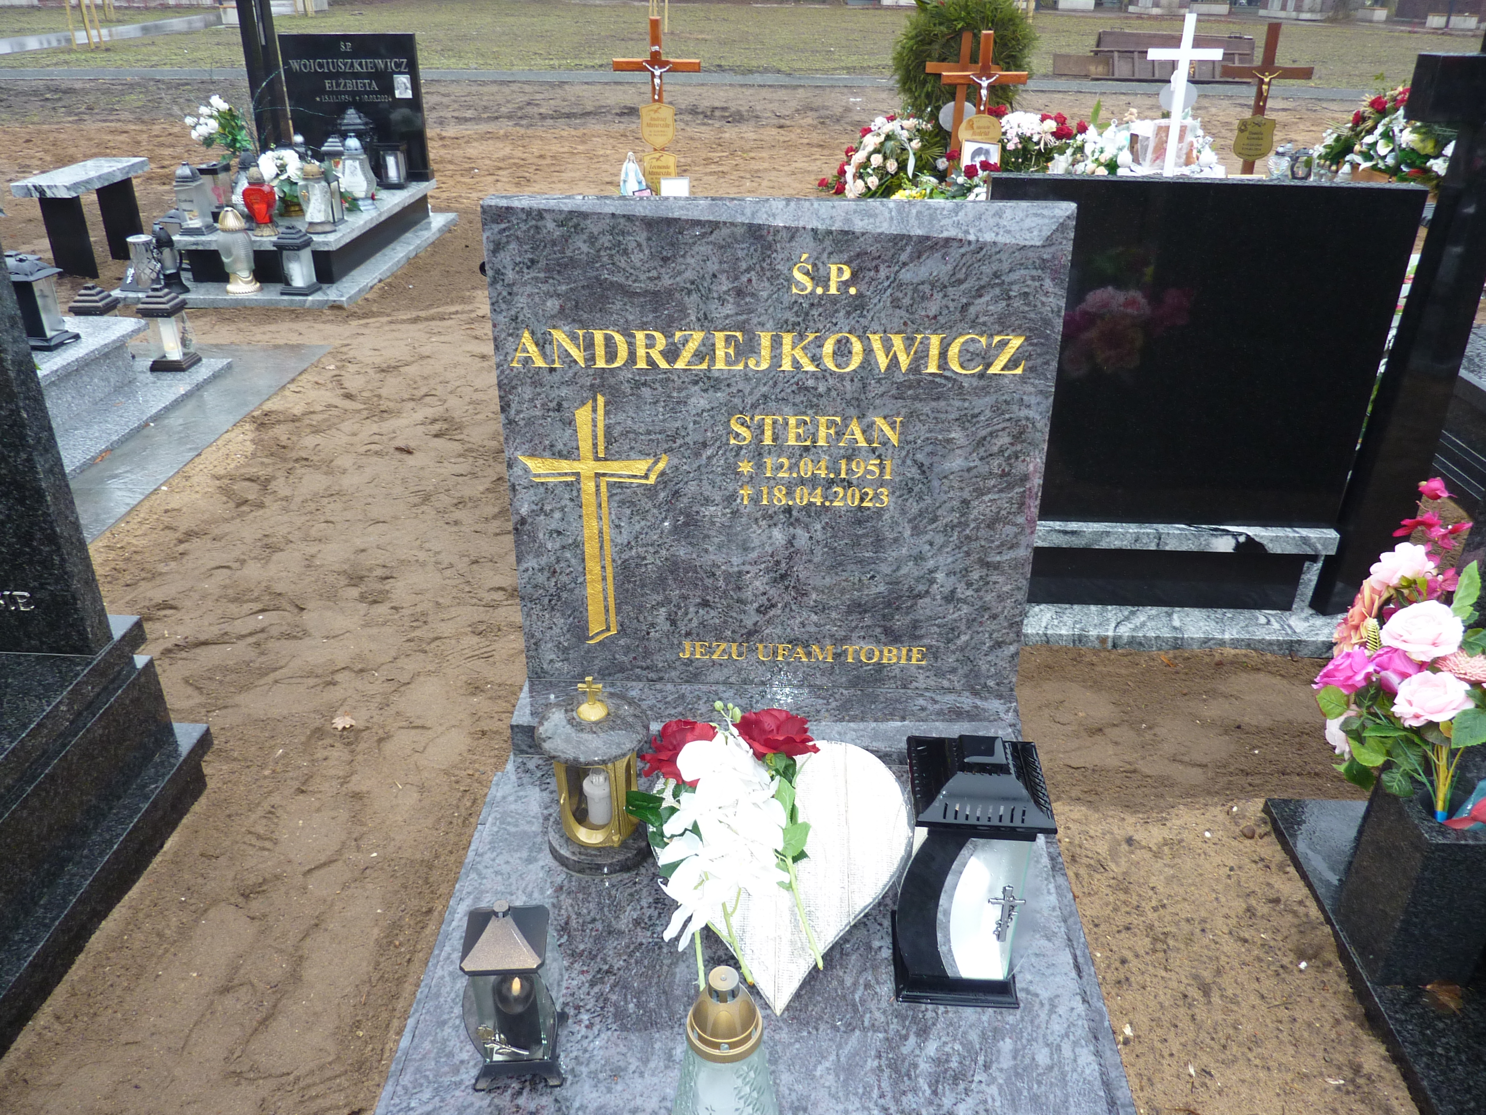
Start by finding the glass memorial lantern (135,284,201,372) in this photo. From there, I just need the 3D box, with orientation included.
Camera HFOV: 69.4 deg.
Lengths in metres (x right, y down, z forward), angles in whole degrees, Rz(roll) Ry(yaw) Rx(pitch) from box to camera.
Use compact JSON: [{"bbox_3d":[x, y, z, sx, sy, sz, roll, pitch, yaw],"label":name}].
[{"bbox_3d":[-2.282,-0.926,4.247,0.155,0.320,0.155,1,29,2],"label":"glass memorial lantern"}]

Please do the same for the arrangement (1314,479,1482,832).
[{"bbox_3d":[0.985,0.148,1.473,0.340,0.560,0.290,1,29,2],"label":"arrangement"}]

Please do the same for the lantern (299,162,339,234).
[{"bbox_3d":[-2.184,-1.837,5.481,0.170,0.335,0.155,1,29,2],"label":"lantern"}]

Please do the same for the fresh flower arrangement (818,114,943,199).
[{"bbox_3d":[0.939,-2.687,7.301,0.850,0.620,0.550,1,29,2],"label":"fresh flower arrangement"}]

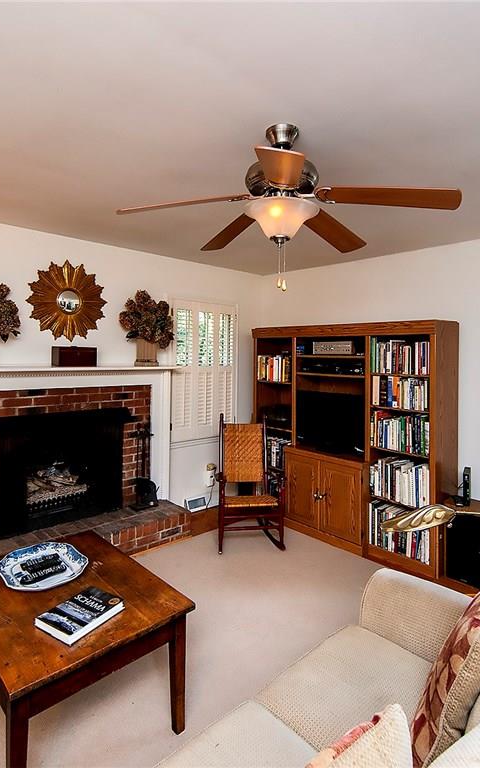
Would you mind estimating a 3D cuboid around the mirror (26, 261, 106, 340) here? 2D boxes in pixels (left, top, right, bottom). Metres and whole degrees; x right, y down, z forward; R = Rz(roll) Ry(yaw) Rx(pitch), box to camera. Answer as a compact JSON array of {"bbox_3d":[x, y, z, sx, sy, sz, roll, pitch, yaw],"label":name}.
[{"bbox_3d":[-1.352,-0.657,3.281,0.622,0.640,0.050,-2,3,-43],"label":"mirror"}]

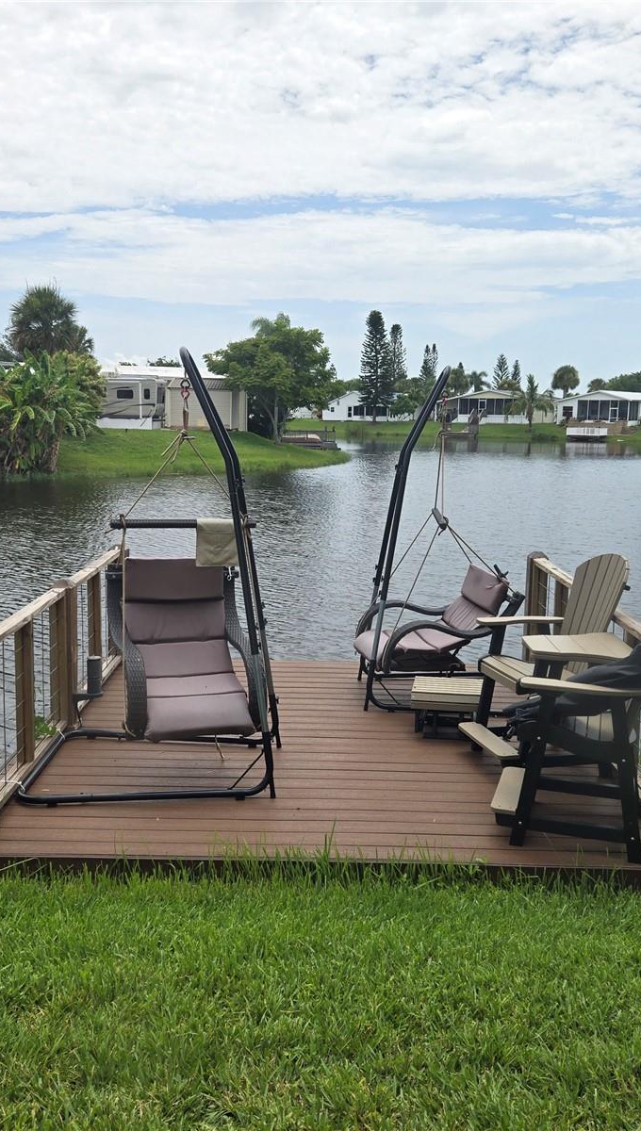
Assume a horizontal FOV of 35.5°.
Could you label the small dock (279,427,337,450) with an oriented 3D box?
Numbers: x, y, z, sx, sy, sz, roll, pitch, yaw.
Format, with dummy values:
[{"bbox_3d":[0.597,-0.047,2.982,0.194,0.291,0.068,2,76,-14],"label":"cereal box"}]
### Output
[{"bbox_3d":[-0.715,-8.089,64.000,3.700,1.300,3.000,1,9,0],"label":"small dock"}]

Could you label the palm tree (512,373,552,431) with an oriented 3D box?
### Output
[{"bbox_3d":[20.988,-16.226,100.000,4.100,5.700,4.100,1,9,0],"label":"palm tree"}]

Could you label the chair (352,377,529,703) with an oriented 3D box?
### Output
[{"bbox_3d":[0.978,-0.200,7.029,1.340,2.340,1.140,1,9,0],"label":"chair"}]

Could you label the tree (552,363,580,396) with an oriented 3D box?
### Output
[{"bbox_3d":[32.360,-22.582,132.000,3.700,7.600,3.700,1,9,0],"label":"tree"}]

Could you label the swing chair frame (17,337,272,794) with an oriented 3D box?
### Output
[{"bbox_3d":[-0.894,0.010,5.484,1.400,2.340,1.130,1,9,-4],"label":"swing chair frame"}]

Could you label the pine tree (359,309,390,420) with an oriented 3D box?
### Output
[{"bbox_3d":[5.908,-22.255,111.920,3.551,12.400,3.551,1,9,0],"label":"pine tree"}]

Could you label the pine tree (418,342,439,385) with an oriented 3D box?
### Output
[{"bbox_3d":[17.213,-29.536,160.000,3.500,11.800,3.500,1,9,0],"label":"pine tree"}]

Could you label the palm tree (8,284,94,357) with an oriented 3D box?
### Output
[{"bbox_3d":[-13.472,-10.379,50.044,4.048,7.205,4.048,1,9,0],"label":"palm tree"}]

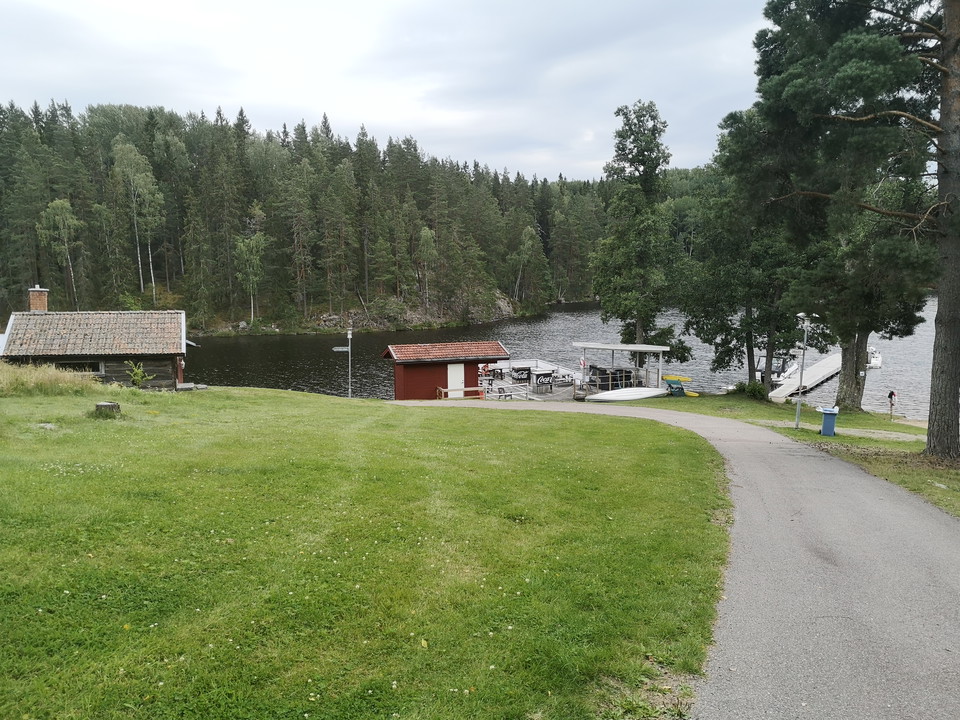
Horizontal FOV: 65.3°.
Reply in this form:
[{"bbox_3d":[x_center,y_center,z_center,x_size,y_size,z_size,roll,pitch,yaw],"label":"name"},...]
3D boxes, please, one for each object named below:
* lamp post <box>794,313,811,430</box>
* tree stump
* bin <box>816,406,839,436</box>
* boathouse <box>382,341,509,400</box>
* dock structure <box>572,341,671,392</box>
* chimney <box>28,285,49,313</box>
[{"bbox_3d":[13.460,0.543,31.300,0.360,4.750,0.360,1,7,0],"label":"lamp post"},{"bbox_3d":[-8.744,1.163,17.600,0.570,0.350,0.570,1,7,0],"label":"tree stump"},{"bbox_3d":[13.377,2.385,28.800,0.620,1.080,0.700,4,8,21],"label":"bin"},{"bbox_3d":[-1.951,0.567,42.196,6.700,3.000,3.000,-2,8,-21],"label":"boathouse"},{"bbox_3d":[8.685,0.428,45.800,5.000,2.650,3.500,-2,8,-16],"label":"dock structure"},{"bbox_3d":[-19.444,-2.710,33.000,0.700,1.200,0.650,-2,8,-17],"label":"chimney"}]

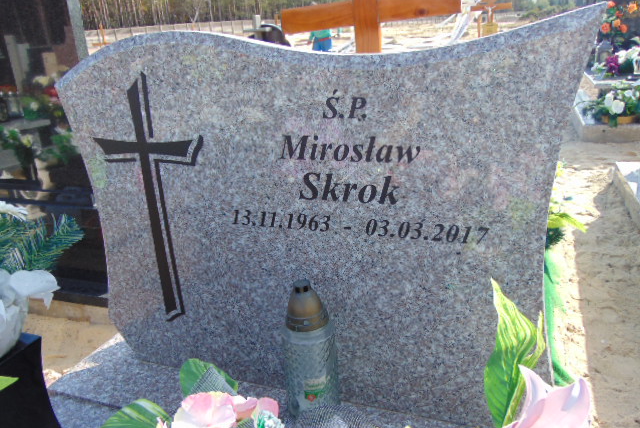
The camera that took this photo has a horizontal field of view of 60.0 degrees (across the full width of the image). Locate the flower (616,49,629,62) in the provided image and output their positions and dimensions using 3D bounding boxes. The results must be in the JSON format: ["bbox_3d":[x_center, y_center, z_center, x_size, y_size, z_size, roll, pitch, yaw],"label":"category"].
[{"bbox_3d":[2.890,-1.514,5.300,0.115,0.120,0.100,6,22,26],"label":"flower"}]

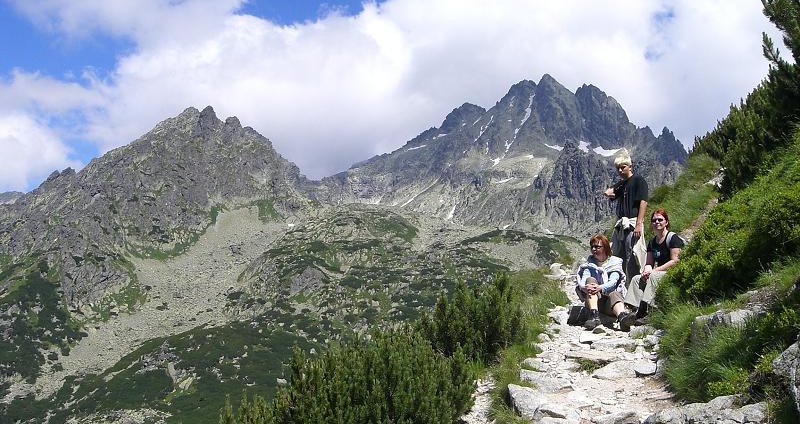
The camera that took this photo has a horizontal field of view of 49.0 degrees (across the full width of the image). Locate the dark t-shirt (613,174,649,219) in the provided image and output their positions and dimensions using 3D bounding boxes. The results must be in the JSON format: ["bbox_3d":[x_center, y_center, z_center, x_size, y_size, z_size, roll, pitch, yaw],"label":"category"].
[{"bbox_3d":[2.540,-0.165,9.700,0.430,0.520,0.310,-2,-4,38],"label":"dark t-shirt"}]

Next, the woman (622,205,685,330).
[{"bbox_3d":[2.640,0.590,9.200,0.540,1.220,0.780,-2,-4,36],"label":"woman"}]

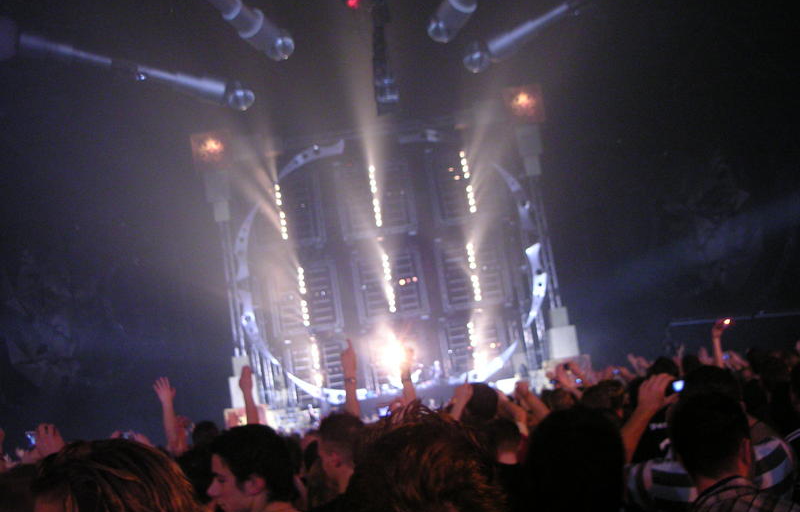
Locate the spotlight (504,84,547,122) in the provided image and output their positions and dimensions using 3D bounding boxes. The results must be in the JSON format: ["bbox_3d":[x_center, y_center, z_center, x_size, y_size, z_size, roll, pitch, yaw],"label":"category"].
[{"bbox_3d":[5.387,-6.599,38.000,1.800,1.650,1.000,-8,-9,0],"label":"spotlight"}]

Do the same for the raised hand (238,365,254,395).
[{"bbox_3d":[-0.926,0.745,5.300,0.085,0.180,0.085,-8,-9,0],"label":"raised hand"}]

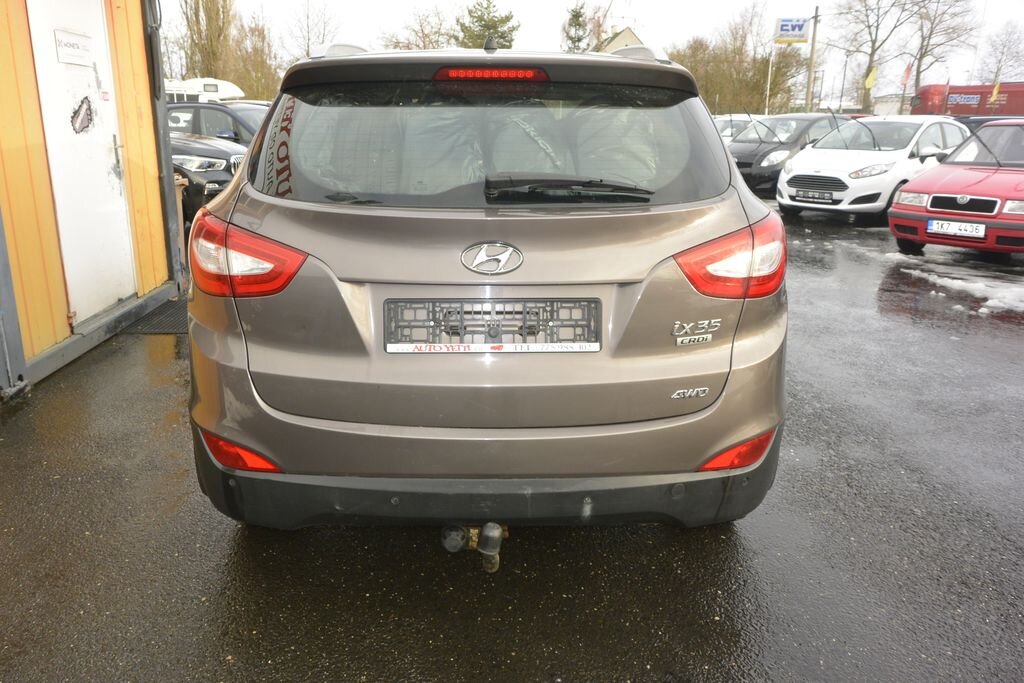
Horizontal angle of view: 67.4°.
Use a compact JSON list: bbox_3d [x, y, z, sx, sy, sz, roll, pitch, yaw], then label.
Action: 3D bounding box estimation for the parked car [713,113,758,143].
[{"bbox_3d":[5.294,-4.569,18.201,3.900,1.500,1.700,-13,21,-38],"label":"parked car"}]

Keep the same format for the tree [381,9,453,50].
[{"bbox_3d":[-5.170,-14.581,42.624,4.200,7.100,4.200,0,16,0],"label":"tree"}]

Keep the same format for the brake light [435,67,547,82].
[{"bbox_3d":[-0.055,-0.694,1.996,0.295,0.045,0.050,0,16,-2],"label":"brake light"}]

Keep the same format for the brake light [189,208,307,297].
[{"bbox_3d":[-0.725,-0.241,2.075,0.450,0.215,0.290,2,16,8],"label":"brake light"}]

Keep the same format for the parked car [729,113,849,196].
[{"bbox_3d":[5.325,-3.547,14.628,3.770,1.530,1.700,-13,20,-37],"label":"parked car"}]

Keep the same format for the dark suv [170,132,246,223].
[{"bbox_3d":[-5.181,-2.802,11.832,4.650,1.660,1.890,13,21,38],"label":"dark suv"}]

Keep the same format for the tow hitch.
[{"bbox_3d":[-0.098,0.508,1.980,0.165,0.130,0.180,0,16,-2],"label":"tow hitch"}]

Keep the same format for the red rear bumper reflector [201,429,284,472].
[{"bbox_3d":[-0.727,0.290,2.068,0.260,0.080,0.140,4,17,13],"label":"red rear bumper reflector"}]

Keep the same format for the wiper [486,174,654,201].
[{"bbox_3d":[0.144,-0.391,1.964,0.430,0.075,0.070,0,16,-2],"label":"wiper"}]

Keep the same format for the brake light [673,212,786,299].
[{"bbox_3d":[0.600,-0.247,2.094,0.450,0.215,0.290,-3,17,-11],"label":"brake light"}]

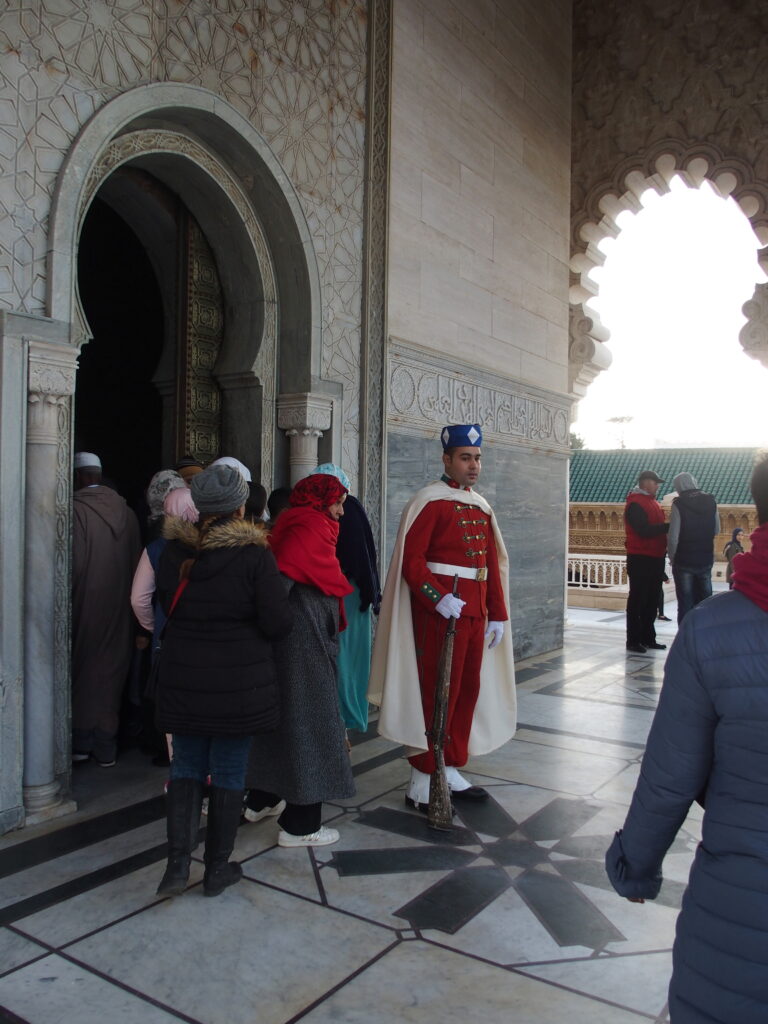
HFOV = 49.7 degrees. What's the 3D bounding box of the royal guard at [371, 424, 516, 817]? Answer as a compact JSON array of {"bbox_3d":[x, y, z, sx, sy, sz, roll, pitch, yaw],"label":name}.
[{"bbox_3d":[0.310,0.500,4.160,0.560,1.860,0.680,1,0,40],"label":"royal guard"}]

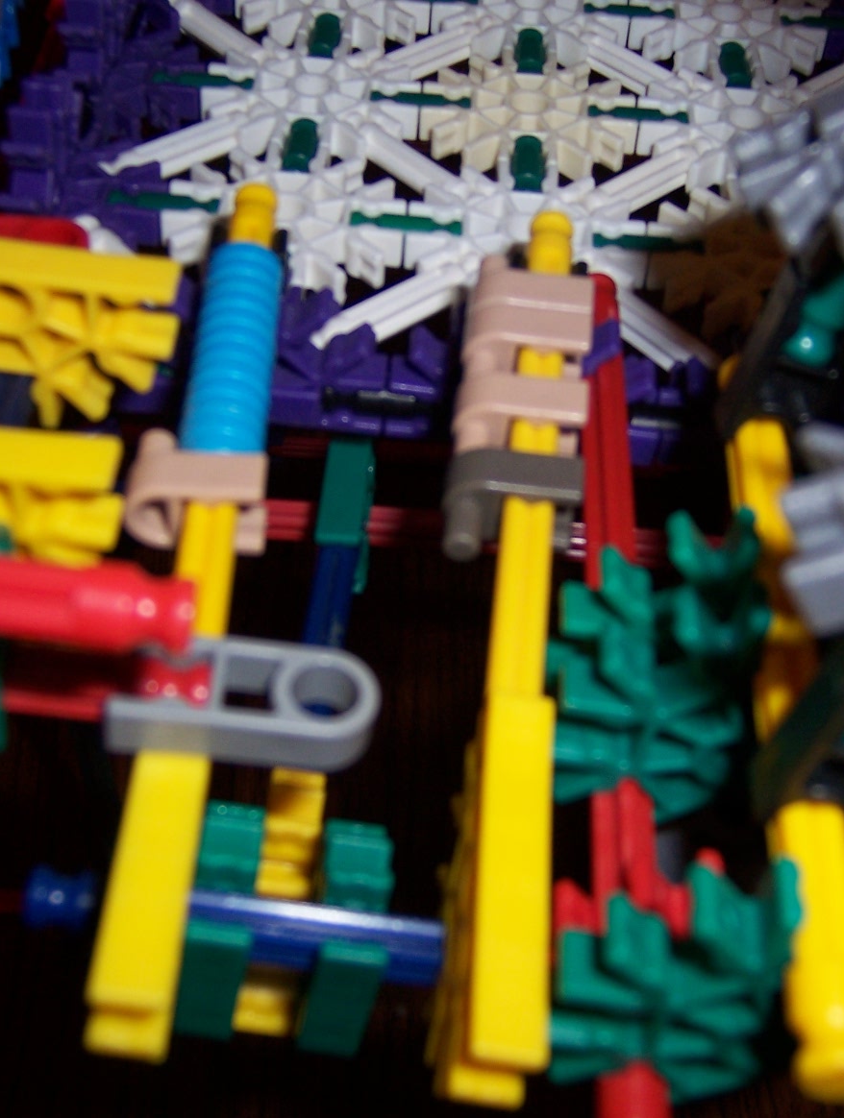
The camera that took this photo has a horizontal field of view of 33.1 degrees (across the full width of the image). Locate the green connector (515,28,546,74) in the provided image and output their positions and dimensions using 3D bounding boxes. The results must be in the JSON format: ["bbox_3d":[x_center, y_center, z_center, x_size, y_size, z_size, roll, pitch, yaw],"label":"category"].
[{"bbox_3d":[0.020,-0.090,0.259,0.006,0.006,0.017,4,47,0],"label":"green connector"}]

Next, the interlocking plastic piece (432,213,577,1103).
[{"bbox_3d":[0.012,0.002,0.159,0.007,0.018,0.114,6,51,1],"label":"interlocking plastic piece"}]

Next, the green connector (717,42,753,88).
[{"bbox_3d":[0.057,-0.088,0.259,0.006,0.006,0.017,4,48,0],"label":"green connector"}]

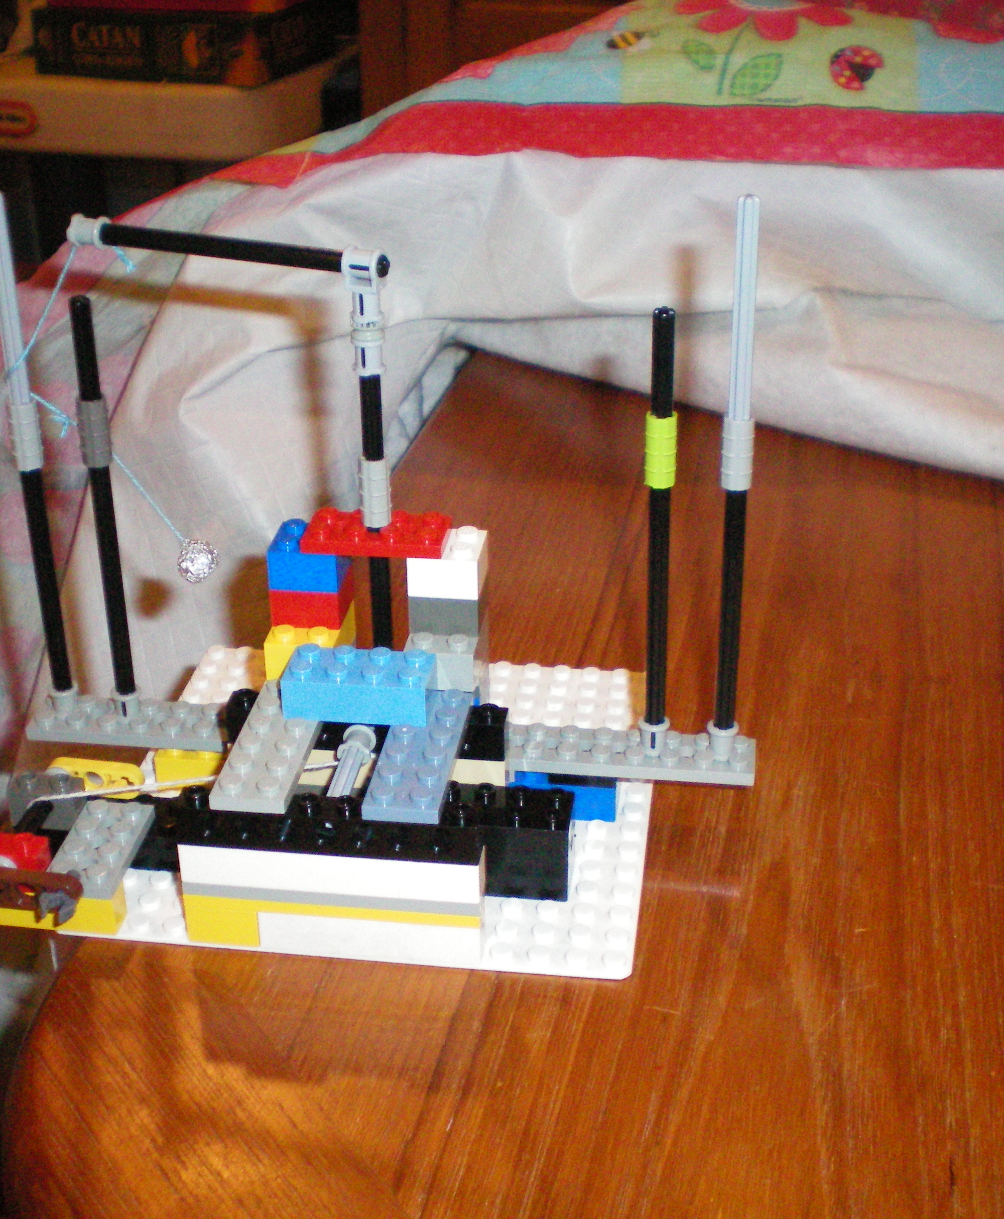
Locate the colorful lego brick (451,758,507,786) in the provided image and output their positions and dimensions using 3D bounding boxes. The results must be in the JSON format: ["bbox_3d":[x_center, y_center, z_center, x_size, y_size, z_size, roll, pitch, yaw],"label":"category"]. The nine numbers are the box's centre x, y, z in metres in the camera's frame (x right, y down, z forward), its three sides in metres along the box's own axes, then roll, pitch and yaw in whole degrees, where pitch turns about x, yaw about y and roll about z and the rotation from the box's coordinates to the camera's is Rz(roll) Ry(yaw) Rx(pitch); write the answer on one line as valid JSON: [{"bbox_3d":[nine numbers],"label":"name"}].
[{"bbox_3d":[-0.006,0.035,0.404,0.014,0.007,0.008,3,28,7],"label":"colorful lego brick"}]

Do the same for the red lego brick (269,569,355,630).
[{"bbox_3d":[-0.044,-0.005,0.412,0.016,0.011,0.016,3,28,7],"label":"red lego brick"}]

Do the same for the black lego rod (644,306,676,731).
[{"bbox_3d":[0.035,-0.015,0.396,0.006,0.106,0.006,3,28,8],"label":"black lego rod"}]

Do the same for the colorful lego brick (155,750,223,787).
[{"bbox_3d":[-0.068,0.037,0.440,0.029,0.011,0.016,3,28,7],"label":"colorful lego brick"}]

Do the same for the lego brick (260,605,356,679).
[{"bbox_3d":[-0.044,0.006,0.416,0.016,0.011,0.024,3,28,7],"label":"lego brick"}]

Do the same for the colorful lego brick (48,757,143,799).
[{"bbox_3d":[-0.094,0.039,0.415,0.024,0.008,0.004,5,28,6],"label":"colorful lego brick"}]

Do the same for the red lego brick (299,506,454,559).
[{"bbox_3d":[-0.028,-0.018,0.405,0.032,0.005,0.016,3,28,7],"label":"red lego brick"}]

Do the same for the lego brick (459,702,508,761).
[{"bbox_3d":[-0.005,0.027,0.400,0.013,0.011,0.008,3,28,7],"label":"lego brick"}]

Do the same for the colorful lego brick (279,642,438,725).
[{"bbox_3d":[-0.031,0.016,0.396,0.032,0.011,0.016,3,28,7],"label":"colorful lego brick"}]

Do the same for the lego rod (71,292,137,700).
[{"bbox_3d":[-0.092,-0.022,0.412,0.005,0.105,0.005,4,28,7],"label":"lego rod"}]

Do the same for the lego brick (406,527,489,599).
[{"bbox_3d":[-0.013,-0.012,0.403,0.016,0.011,0.016,3,28,7],"label":"lego brick"}]

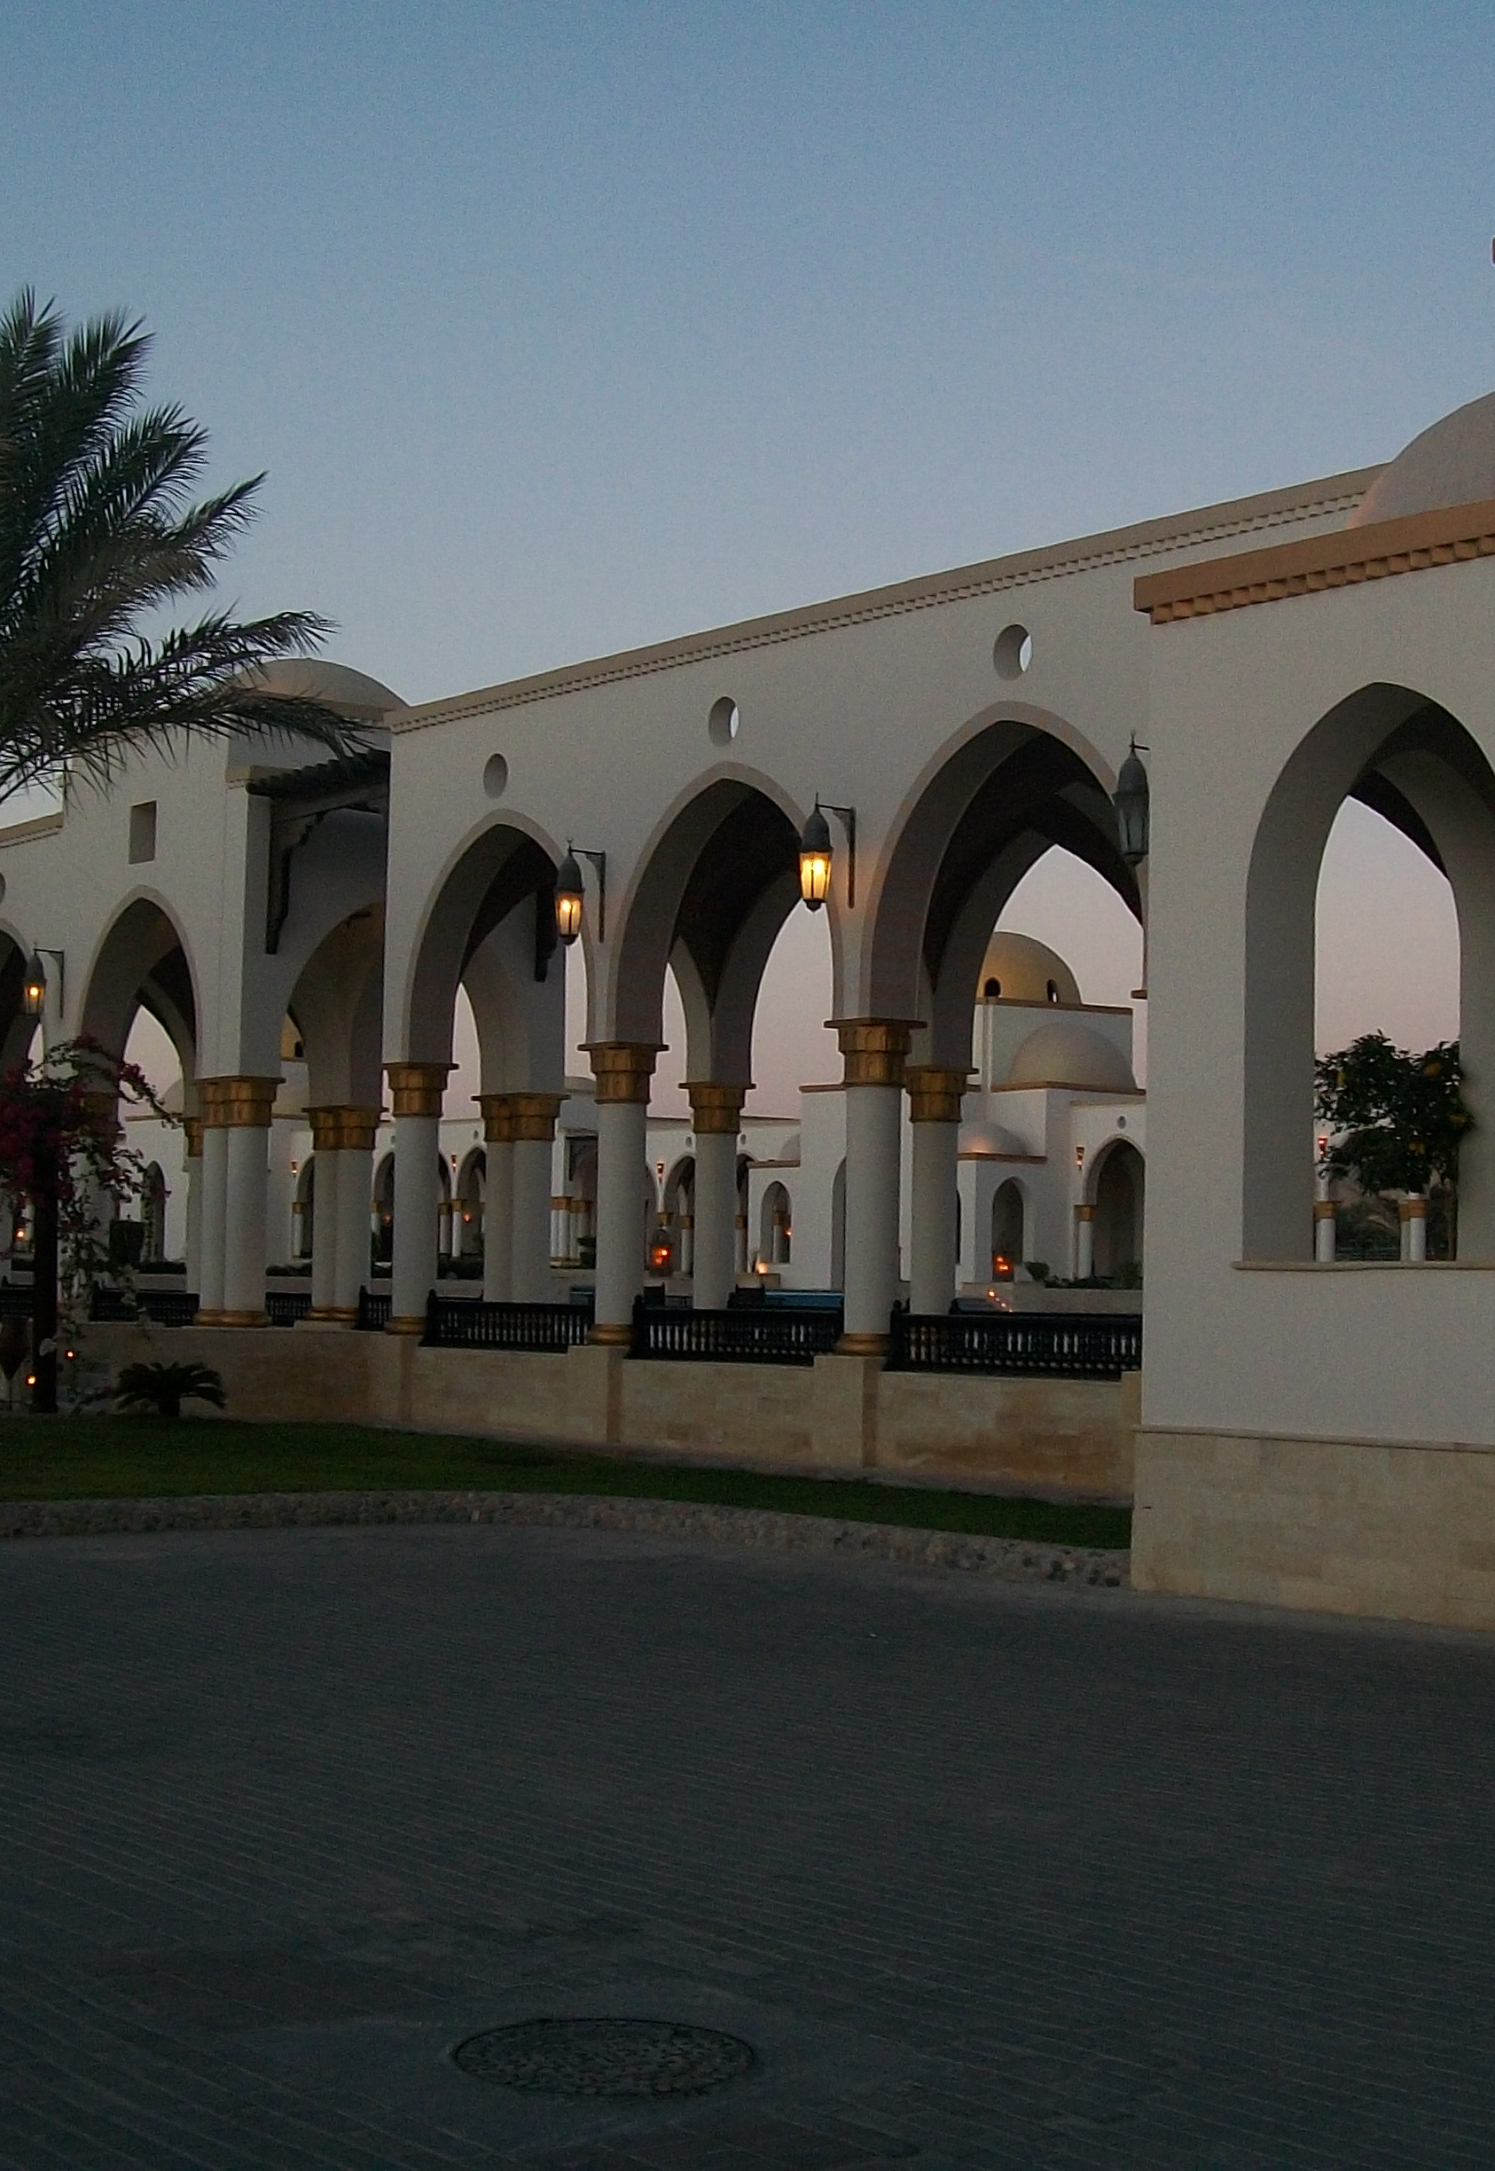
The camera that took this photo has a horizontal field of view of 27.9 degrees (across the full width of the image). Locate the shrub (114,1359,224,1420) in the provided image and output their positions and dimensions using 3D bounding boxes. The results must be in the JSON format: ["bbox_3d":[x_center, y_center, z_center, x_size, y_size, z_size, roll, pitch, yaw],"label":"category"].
[{"bbox_3d":[-6.464,3.391,33.686,1.215,0.694,1.215,4,-5,-36],"label":"shrub"}]

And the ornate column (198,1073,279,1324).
[{"bbox_3d":[-5.883,1.345,34.645,0.612,2.856,1.102,4,-5,-36],"label":"ornate column"}]

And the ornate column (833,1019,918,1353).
[{"bbox_3d":[0.996,0.810,24.014,0.580,2.680,0.580,1,-4,0],"label":"ornate column"}]

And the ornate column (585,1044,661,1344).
[{"bbox_3d":[-1.120,0.947,26.665,0.580,2.670,0.580,1,-4,0],"label":"ornate column"}]

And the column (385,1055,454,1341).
[{"bbox_3d":[-3.240,1.085,29.320,0.580,2.640,0.580,1,-4,0],"label":"column"}]

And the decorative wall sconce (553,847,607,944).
[{"bbox_3d":[-1.474,-1.669,26.526,0.530,0.880,0.280,4,-5,-38],"label":"decorative wall sconce"}]

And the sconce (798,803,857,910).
[{"bbox_3d":[0.646,-1.807,23.871,0.530,0.890,0.280,4,-5,-38],"label":"sconce"}]

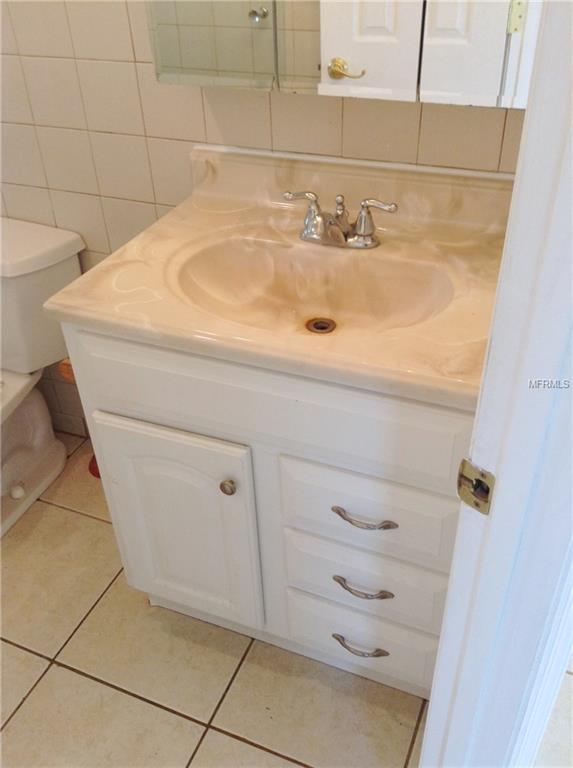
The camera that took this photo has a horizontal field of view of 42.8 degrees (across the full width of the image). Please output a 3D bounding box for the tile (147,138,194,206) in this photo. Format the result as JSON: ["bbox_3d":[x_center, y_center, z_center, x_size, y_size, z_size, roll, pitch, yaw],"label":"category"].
[{"bbox_3d":[-0.237,-0.470,1.642,0.152,0.152,0.008,13,38,20],"label":"tile"}]

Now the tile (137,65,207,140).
[{"bbox_3d":[-0.241,-0.595,1.552,0.152,0.152,0.008,13,38,20],"label":"tile"}]

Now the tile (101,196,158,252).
[{"bbox_3d":[-0.374,-0.378,1.784,0.152,0.152,0.008,13,38,20],"label":"tile"}]

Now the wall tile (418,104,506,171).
[{"bbox_3d":[0.323,-0.467,1.346,0.152,0.152,0.008,13,38,20],"label":"wall tile"}]

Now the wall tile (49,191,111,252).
[{"bbox_3d":[-0.515,-0.410,1.835,0.152,0.152,0.008,13,38,20],"label":"wall tile"}]

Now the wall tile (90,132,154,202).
[{"bbox_3d":[-0.378,-0.502,1.694,0.152,0.152,0.008,13,38,20],"label":"wall tile"}]

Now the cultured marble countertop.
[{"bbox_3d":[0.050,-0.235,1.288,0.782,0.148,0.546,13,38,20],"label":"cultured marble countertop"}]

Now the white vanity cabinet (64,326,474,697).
[{"bbox_3d":[0.066,0.164,1.585,0.745,0.847,0.532,13,38,20],"label":"white vanity cabinet"}]

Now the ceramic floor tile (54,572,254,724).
[{"bbox_3d":[-0.269,0.571,1.768,0.406,0.009,0.406,13,38,20],"label":"ceramic floor tile"}]

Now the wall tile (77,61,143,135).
[{"bbox_3d":[-0.383,-0.627,1.604,0.152,0.152,0.008,13,38,20],"label":"wall tile"}]

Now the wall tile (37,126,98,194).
[{"bbox_3d":[-0.519,-0.534,1.746,0.152,0.152,0.008,13,38,20],"label":"wall tile"}]

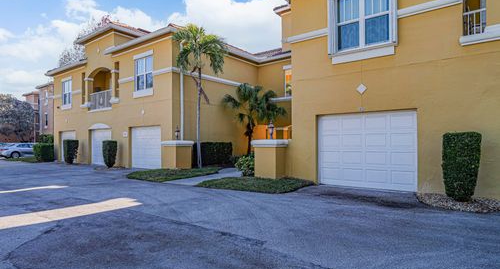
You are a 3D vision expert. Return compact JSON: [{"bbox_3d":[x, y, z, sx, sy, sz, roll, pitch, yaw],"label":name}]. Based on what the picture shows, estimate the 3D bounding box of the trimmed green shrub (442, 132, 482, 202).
[{"bbox_3d":[4.766,0.690,6.500,0.690,1.500,0.650,-1,-2,36],"label":"trimmed green shrub"}]

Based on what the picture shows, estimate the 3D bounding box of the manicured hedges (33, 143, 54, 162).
[{"bbox_3d":[-14.994,1.325,21.293,1.500,1.320,1.150,-1,-2,36],"label":"manicured hedges"}]

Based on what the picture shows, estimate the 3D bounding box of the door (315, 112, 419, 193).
[{"bbox_3d":[3.299,0.482,8.398,2.730,2.140,0.080,-1,-2,36],"label":"door"}]

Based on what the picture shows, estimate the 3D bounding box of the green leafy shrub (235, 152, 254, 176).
[{"bbox_3d":[-0.062,1.150,11.672,0.900,0.970,0.880,-1,-2,36],"label":"green leafy shrub"}]

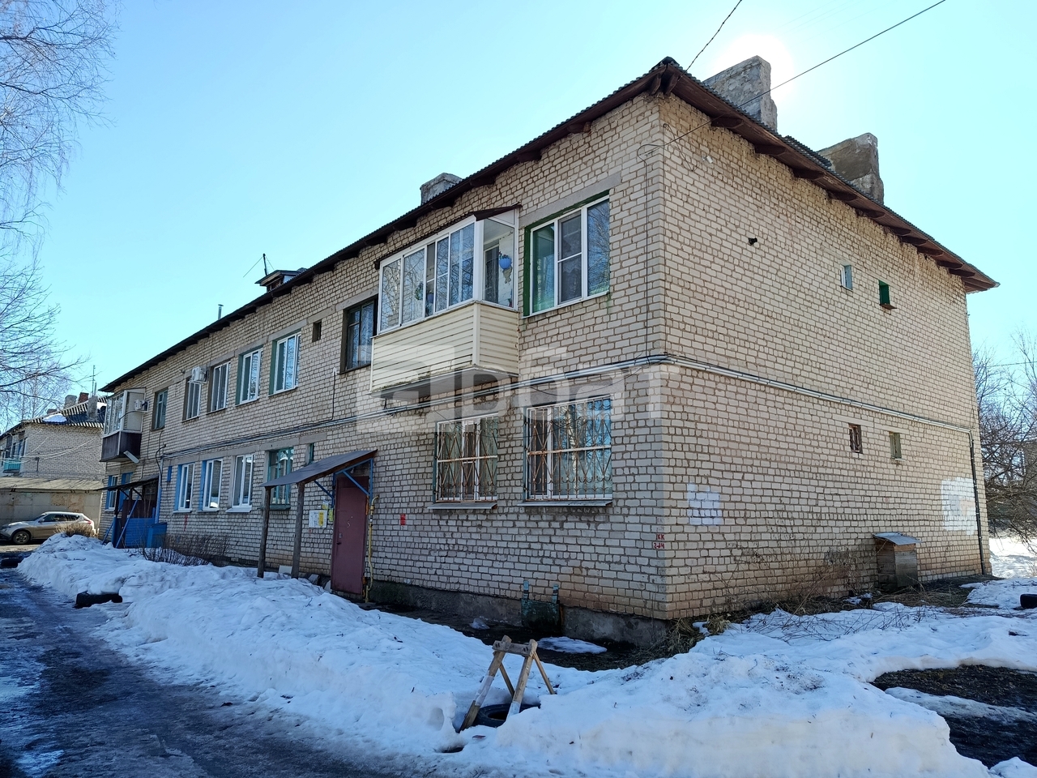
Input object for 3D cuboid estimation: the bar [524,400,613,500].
[{"bbox_3d":[0.709,0.876,10.313,0.045,1.390,1.750,9,-13,-40],"label":"bar"}]

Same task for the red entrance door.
[{"bbox_3d":[-3.362,2.897,14.406,0.100,2.220,1.260,9,-13,-40],"label":"red entrance door"}]

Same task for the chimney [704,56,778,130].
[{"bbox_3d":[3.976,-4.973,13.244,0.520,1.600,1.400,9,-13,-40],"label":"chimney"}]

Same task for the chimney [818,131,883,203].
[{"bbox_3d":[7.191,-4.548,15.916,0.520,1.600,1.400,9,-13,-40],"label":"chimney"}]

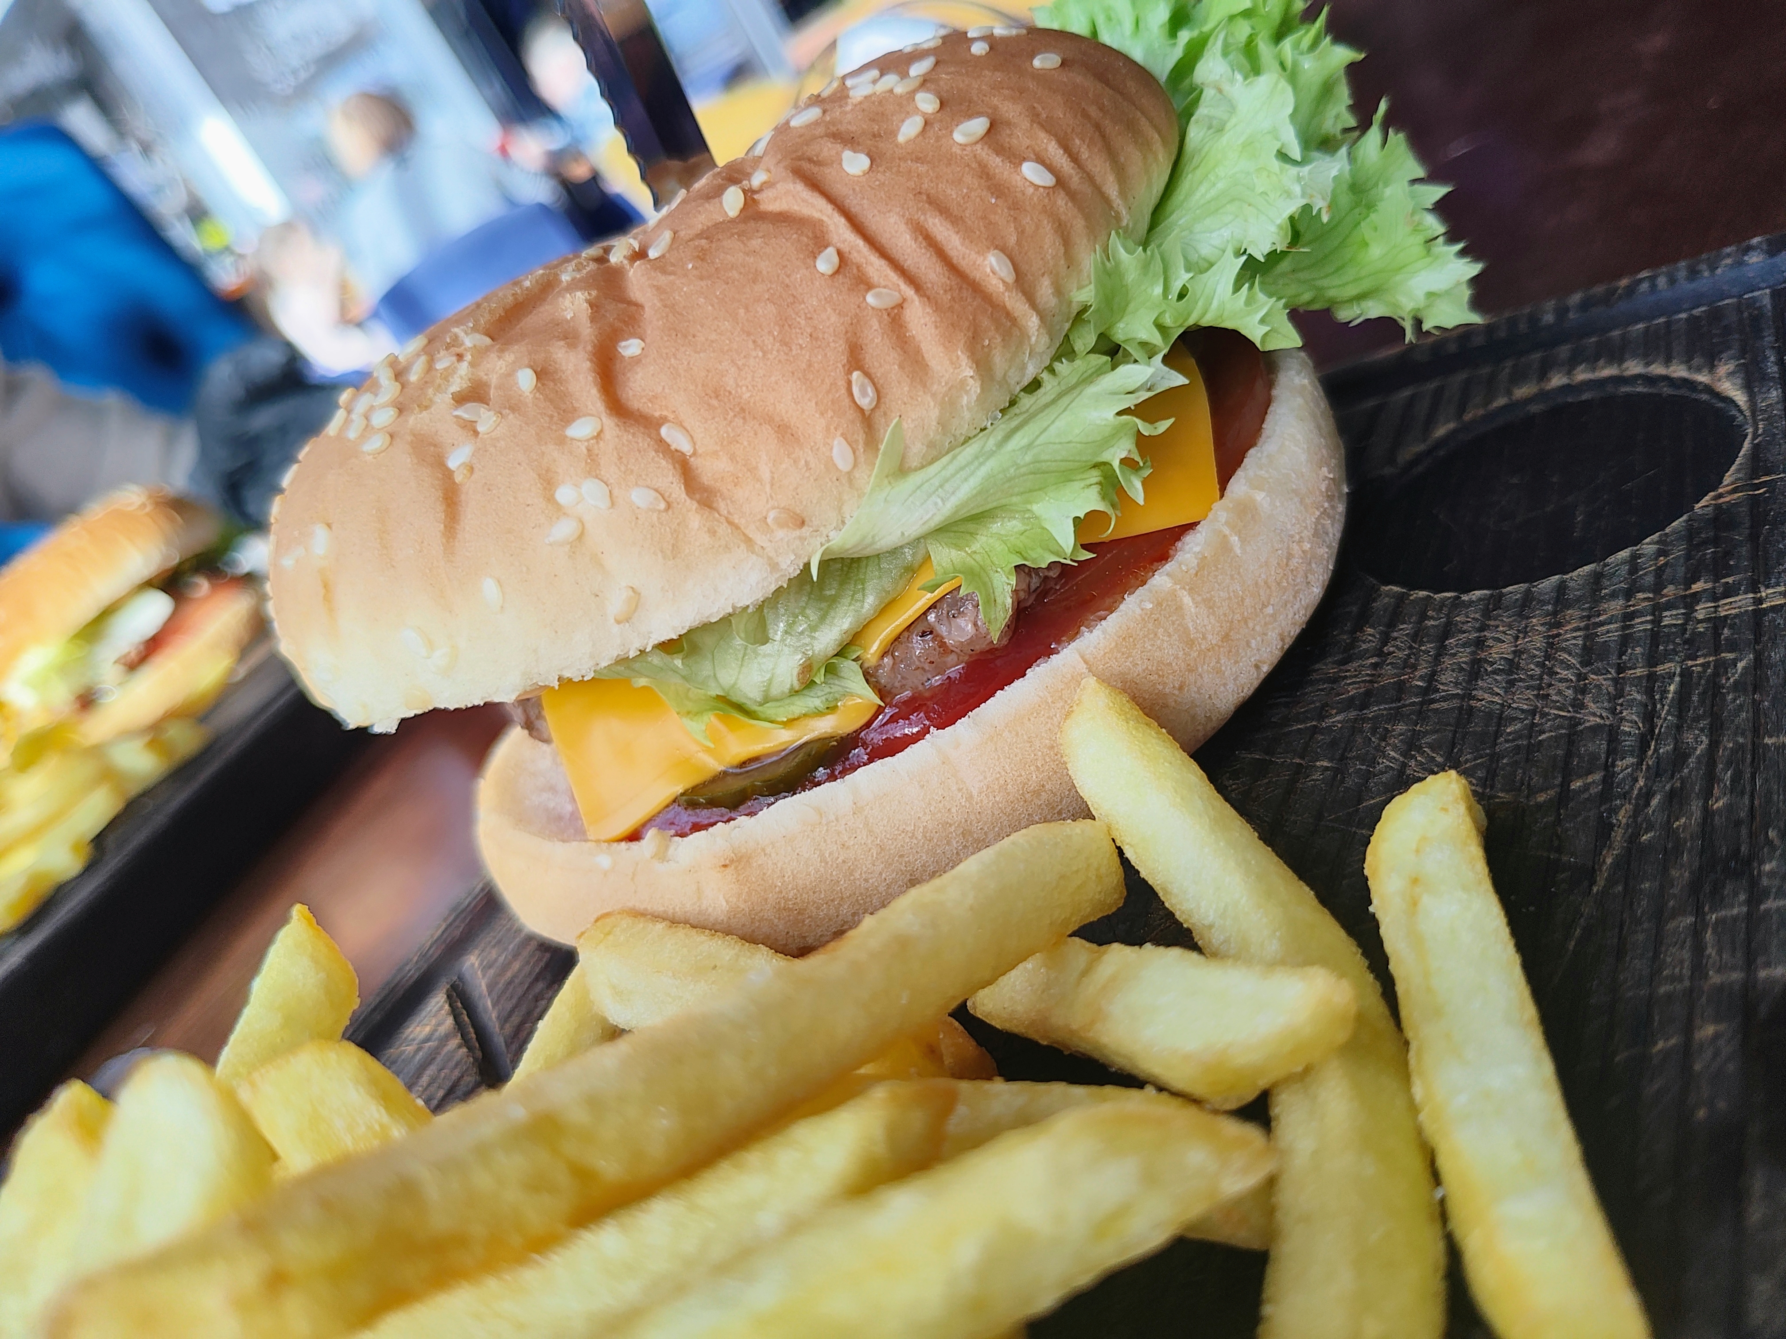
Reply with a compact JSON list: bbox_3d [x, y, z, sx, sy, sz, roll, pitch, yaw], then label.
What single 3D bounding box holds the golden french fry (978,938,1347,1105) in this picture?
[{"bbox_3d":[0.019,0.026,0.100,0.009,0.007,0.034,-47,21,-27],"label":"golden french fry"}]

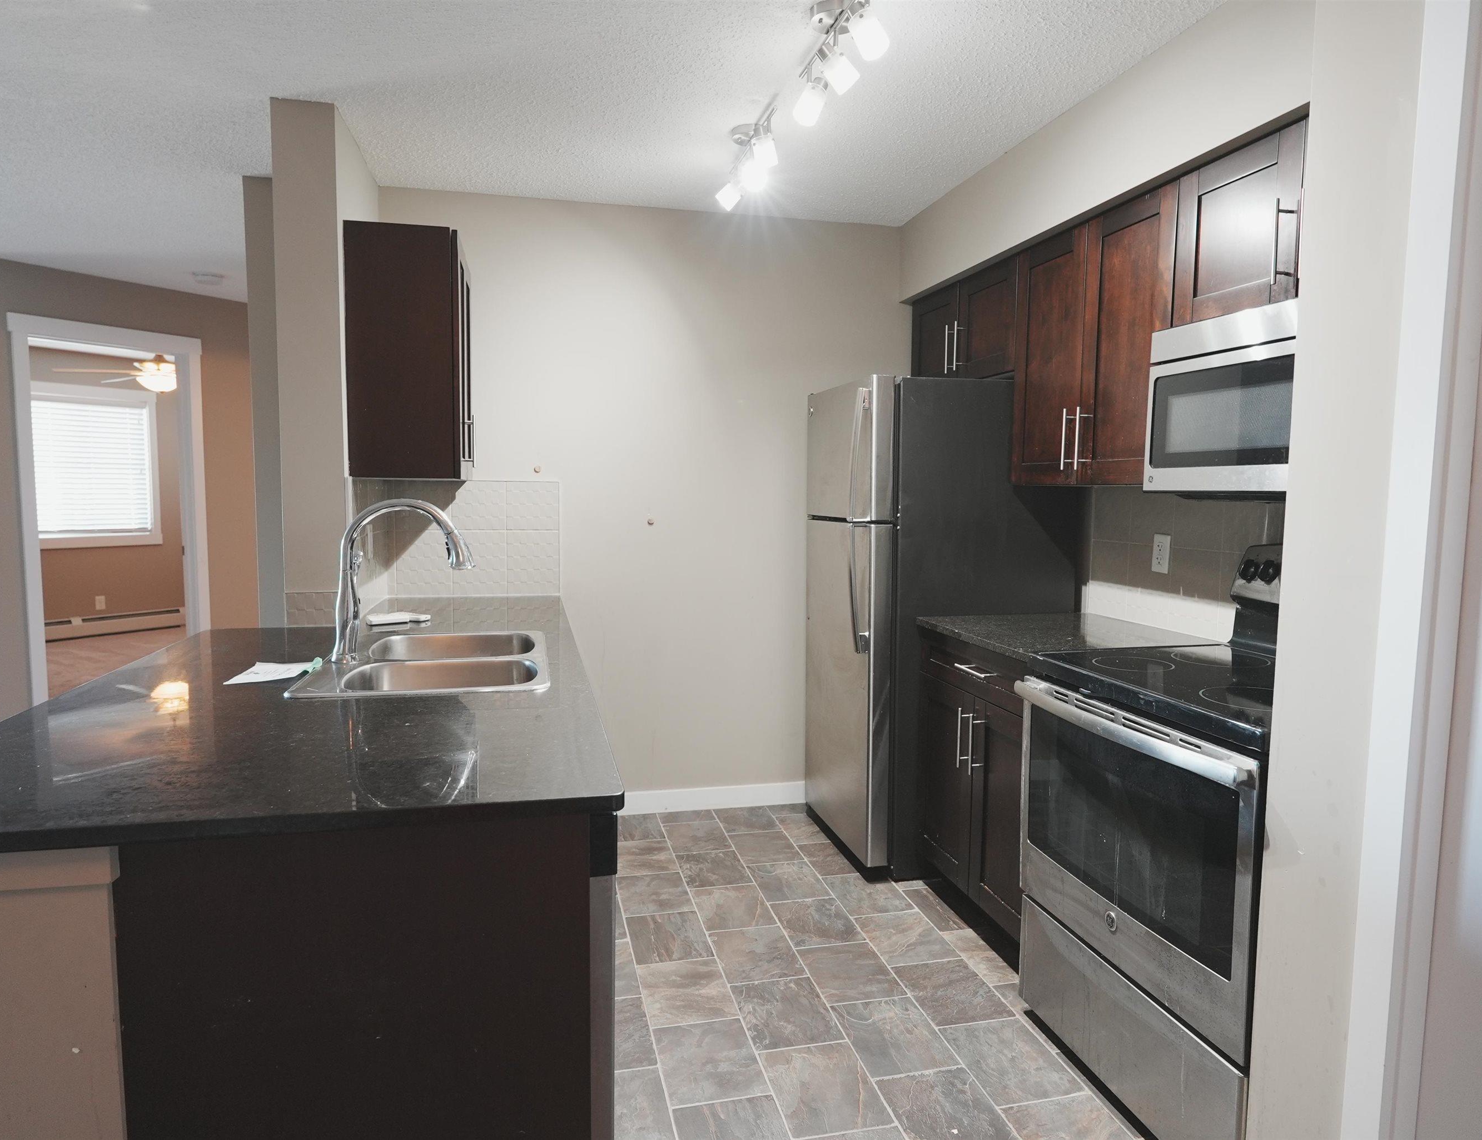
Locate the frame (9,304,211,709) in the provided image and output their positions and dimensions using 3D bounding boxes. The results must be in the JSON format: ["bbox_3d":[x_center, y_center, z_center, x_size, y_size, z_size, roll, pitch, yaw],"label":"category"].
[{"bbox_3d":[-3.457,-0.230,5.256,0.130,2.178,0.956,4,6,32],"label":"frame"}]

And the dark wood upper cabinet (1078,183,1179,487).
[{"bbox_3d":[1.209,-0.618,2.642,0.340,0.760,0.405,-1,5,-13],"label":"dark wood upper cabinet"}]

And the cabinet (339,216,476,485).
[{"bbox_3d":[-1.103,-0.692,3.247,0.336,0.763,0.726,-1,5,-13],"label":"cabinet"}]

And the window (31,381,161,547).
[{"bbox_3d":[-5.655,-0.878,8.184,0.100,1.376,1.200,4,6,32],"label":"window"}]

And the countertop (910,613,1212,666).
[{"bbox_3d":[0.974,0.202,2.927,0.620,0.032,0.742,-1,5,-13],"label":"countertop"}]

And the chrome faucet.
[{"bbox_3d":[-0.832,0.022,2.347,0.330,0.398,0.075,-1,5,-13],"label":"chrome faucet"}]

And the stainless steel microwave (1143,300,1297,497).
[{"bbox_3d":[1.305,-0.364,2.103,0.380,0.418,0.770,-1,5,-13],"label":"stainless steel microwave"}]

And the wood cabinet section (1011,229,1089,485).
[{"bbox_3d":[1.120,-0.650,3.018,0.335,0.765,0.390,0,5,-13],"label":"wood cabinet section"}]

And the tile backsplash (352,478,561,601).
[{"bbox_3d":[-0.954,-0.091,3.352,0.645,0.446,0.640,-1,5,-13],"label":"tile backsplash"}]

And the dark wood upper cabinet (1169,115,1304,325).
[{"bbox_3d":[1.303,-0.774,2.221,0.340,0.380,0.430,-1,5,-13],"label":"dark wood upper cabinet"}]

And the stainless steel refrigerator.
[{"bbox_3d":[0.717,0.182,3.611,0.780,1.718,0.703,-1,5,-13],"label":"stainless steel refrigerator"}]

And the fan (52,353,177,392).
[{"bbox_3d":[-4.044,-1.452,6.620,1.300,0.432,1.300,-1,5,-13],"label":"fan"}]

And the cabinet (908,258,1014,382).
[{"bbox_3d":[0.984,-0.895,3.618,0.340,0.382,0.855,-1,5,-13],"label":"cabinet"}]

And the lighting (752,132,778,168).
[{"bbox_3d":[0.068,-1.179,2.672,0.070,0.105,0.070,-1,5,-13],"label":"lighting"}]

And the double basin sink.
[{"bbox_3d":[-0.754,0.304,2.376,0.528,0.180,0.810,-1,5,-13],"label":"double basin sink"}]

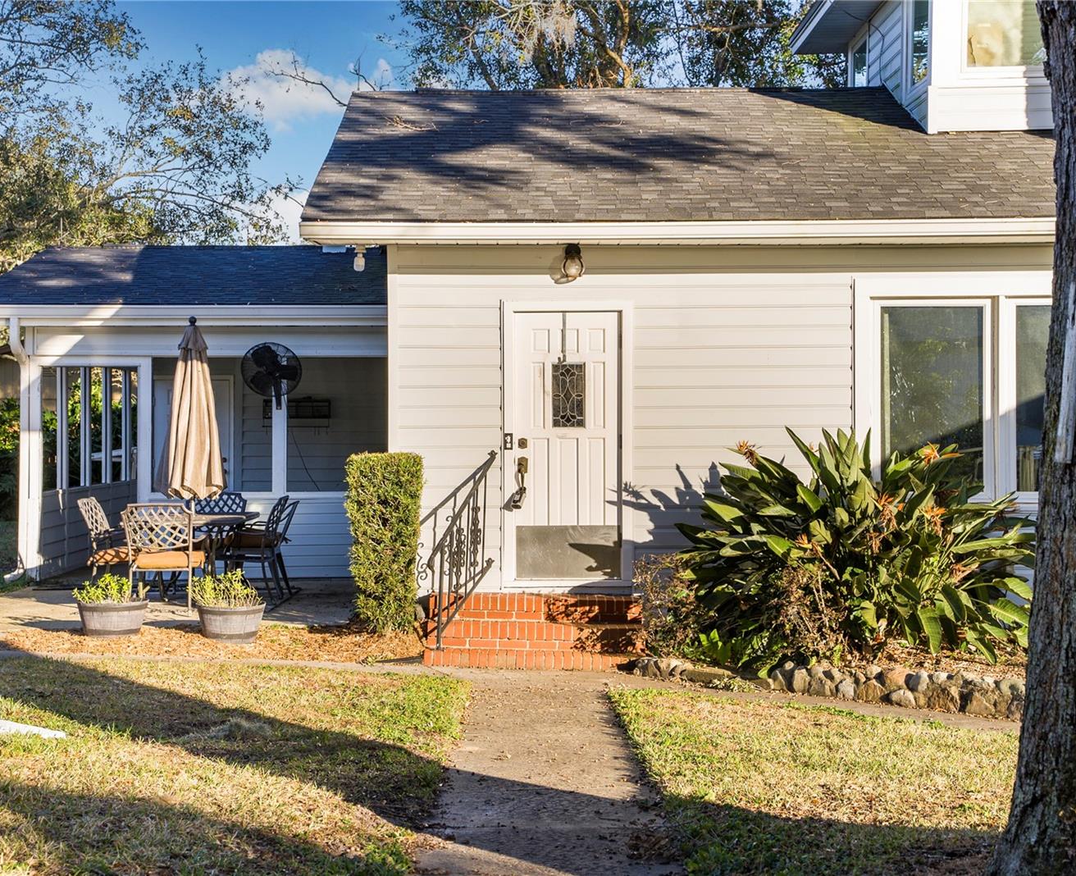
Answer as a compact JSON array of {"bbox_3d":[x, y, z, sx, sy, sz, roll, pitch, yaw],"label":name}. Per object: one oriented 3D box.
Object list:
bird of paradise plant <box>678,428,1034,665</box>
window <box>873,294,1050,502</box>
[{"bbox_3d":[2.250,0.680,14.300,2.550,1.500,2.000,0,0,0],"label":"bird of paradise plant"},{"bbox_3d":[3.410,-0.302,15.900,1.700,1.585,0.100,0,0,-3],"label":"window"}]

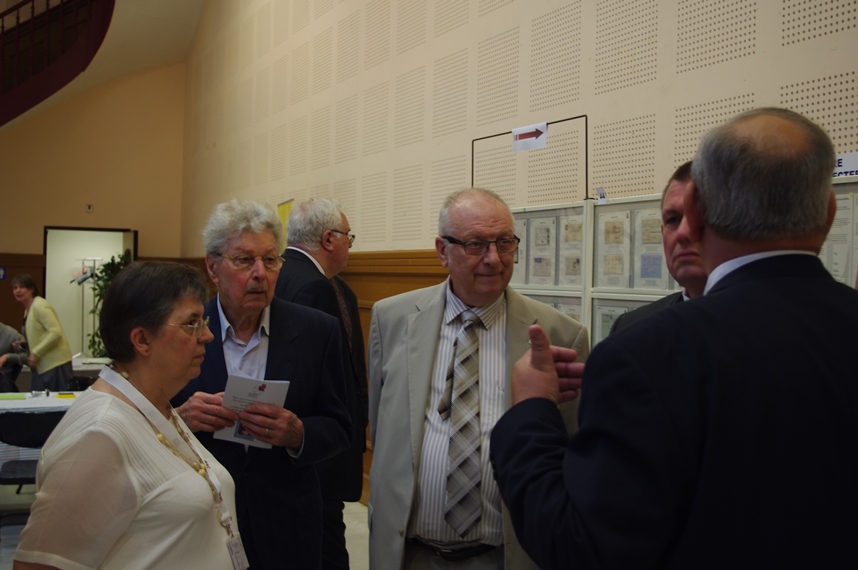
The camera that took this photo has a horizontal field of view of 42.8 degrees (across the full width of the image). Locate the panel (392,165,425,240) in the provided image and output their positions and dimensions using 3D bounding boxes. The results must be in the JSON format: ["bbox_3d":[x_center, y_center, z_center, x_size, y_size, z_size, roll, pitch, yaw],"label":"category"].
[{"bbox_3d":[-0.134,-0.512,6.891,0.020,0.455,0.455,1,0,-24],"label":"panel"}]

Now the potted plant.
[{"bbox_3d":[-3.547,0.510,12.200,0.550,1.760,0.550,1,0,0],"label":"potted plant"}]

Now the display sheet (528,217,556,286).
[{"bbox_3d":[0.499,-0.142,4.793,0.010,0.297,0.212,1,0,-24],"label":"display sheet"}]

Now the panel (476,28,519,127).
[{"bbox_3d":[0.362,-1.092,5.788,0.020,0.455,0.455,1,0,-24],"label":"panel"}]

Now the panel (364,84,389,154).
[{"bbox_3d":[-0.361,-1.124,7.439,0.020,0.465,0.465,1,1,-24],"label":"panel"}]

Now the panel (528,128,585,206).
[{"bbox_3d":[0.589,-0.482,5.243,0.020,0.455,0.455,1,0,-24],"label":"panel"}]

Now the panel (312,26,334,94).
[{"bbox_3d":[-0.829,-1.740,8.530,0.020,0.455,0.455,1,0,-24],"label":"panel"}]

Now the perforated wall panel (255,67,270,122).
[{"bbox_3d":[-1.550,-1.774,10.187,0.020,0.465,0.465,1,1,-24],"label":"perforated wall panel"}]

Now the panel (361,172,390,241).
[{"bbox_3d":[-0.374,-0.525,7.444,0.020,0.465,0.465,1,1,-24],"label":"panel"}]

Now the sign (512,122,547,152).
[{"bbox_3d":[0.435,-0.634,4.715,0.015,0.104,0.298,1,1,-24],"label":"sign"}]

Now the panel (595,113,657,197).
[{"bbox_3d":[0.827,-0.474,4.690,0.020,0.465,0.465,1,1,-24],"label":"panel"}]

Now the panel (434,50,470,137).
[{"bbox_3d":[0.119,-1.104,6.337,0.020,0.465,0.465,1,1,-24],"label":"panel"}]

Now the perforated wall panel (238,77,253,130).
[{"bbox_3d":[-1.790,-1.784,10.738,0.020,0.465,0.465,1,1,-24],"label":"perforated wall panel"}]

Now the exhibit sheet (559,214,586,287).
[{"bbox_3d":[0.578,-0.127,4.379,0.008,0.295,0.214,1,1,-24],"label":"exhibit sheet"}]

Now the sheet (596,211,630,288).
[{"bbox_3d":[0.694,-0.127,4.114,0.008,0.295,0.212,1,1,-24],"label":"sheet"}]

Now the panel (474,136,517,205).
[{"bbox_3d":[0.348,-0.492,5.792,0.020,0.455,0.455,1,0,-24],"label":"panel"}]

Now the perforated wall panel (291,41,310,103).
[{"bbox_3d":[-1.069,-1.754,9.086,0.020,0.465,0.465,1,1,-24],"label":"perforated wall panel"}]

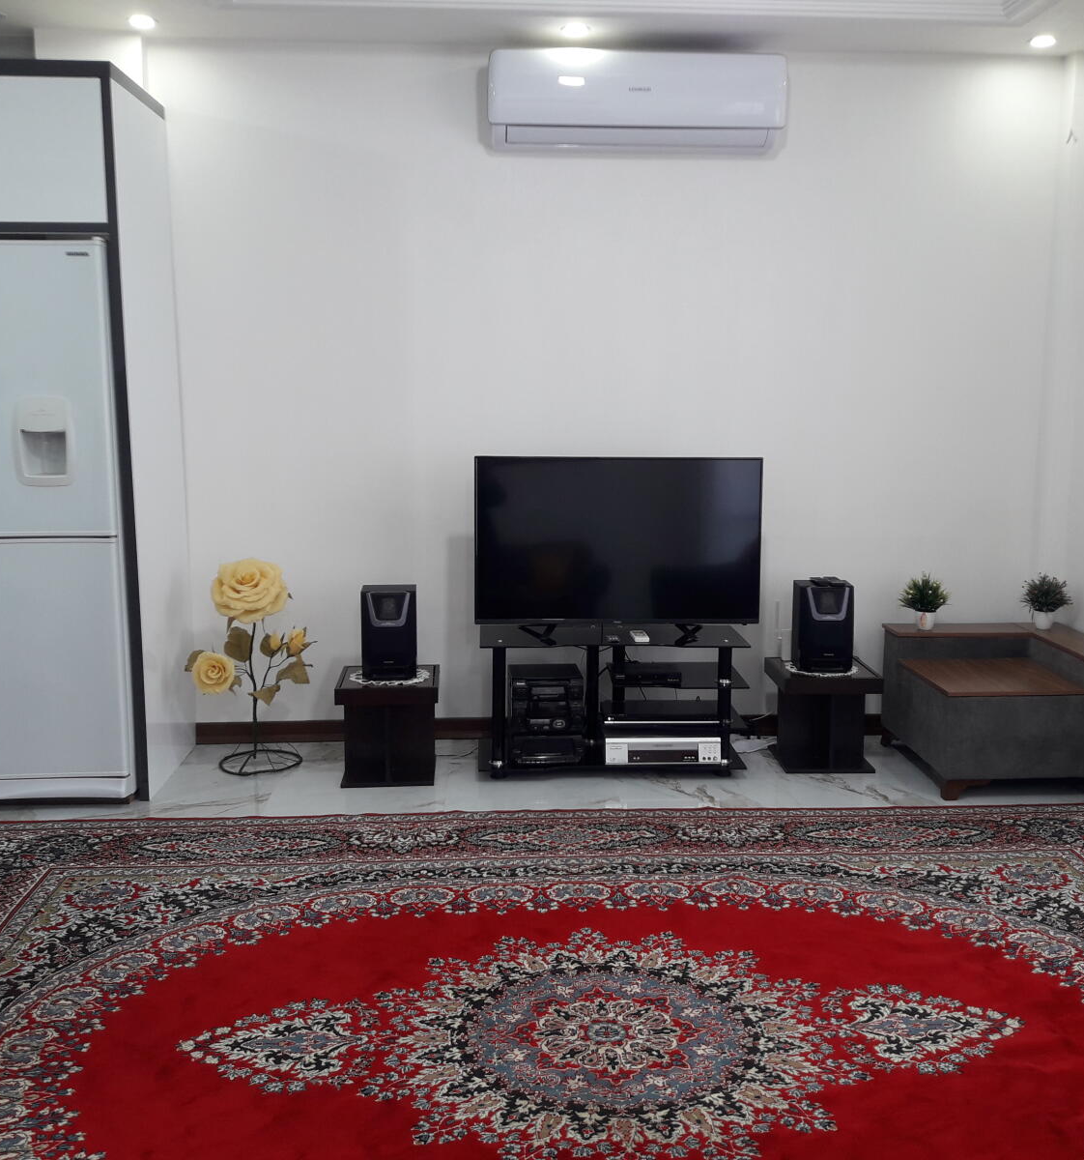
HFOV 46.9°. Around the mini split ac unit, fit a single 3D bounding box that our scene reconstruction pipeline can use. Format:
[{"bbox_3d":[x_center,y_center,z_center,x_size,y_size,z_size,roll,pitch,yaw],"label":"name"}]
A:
[{"bbox_3d":[0.346,-1.756,4.632,1.087,0.320,0.225,-1,9,-3],"label":"mini split ac unit"}]

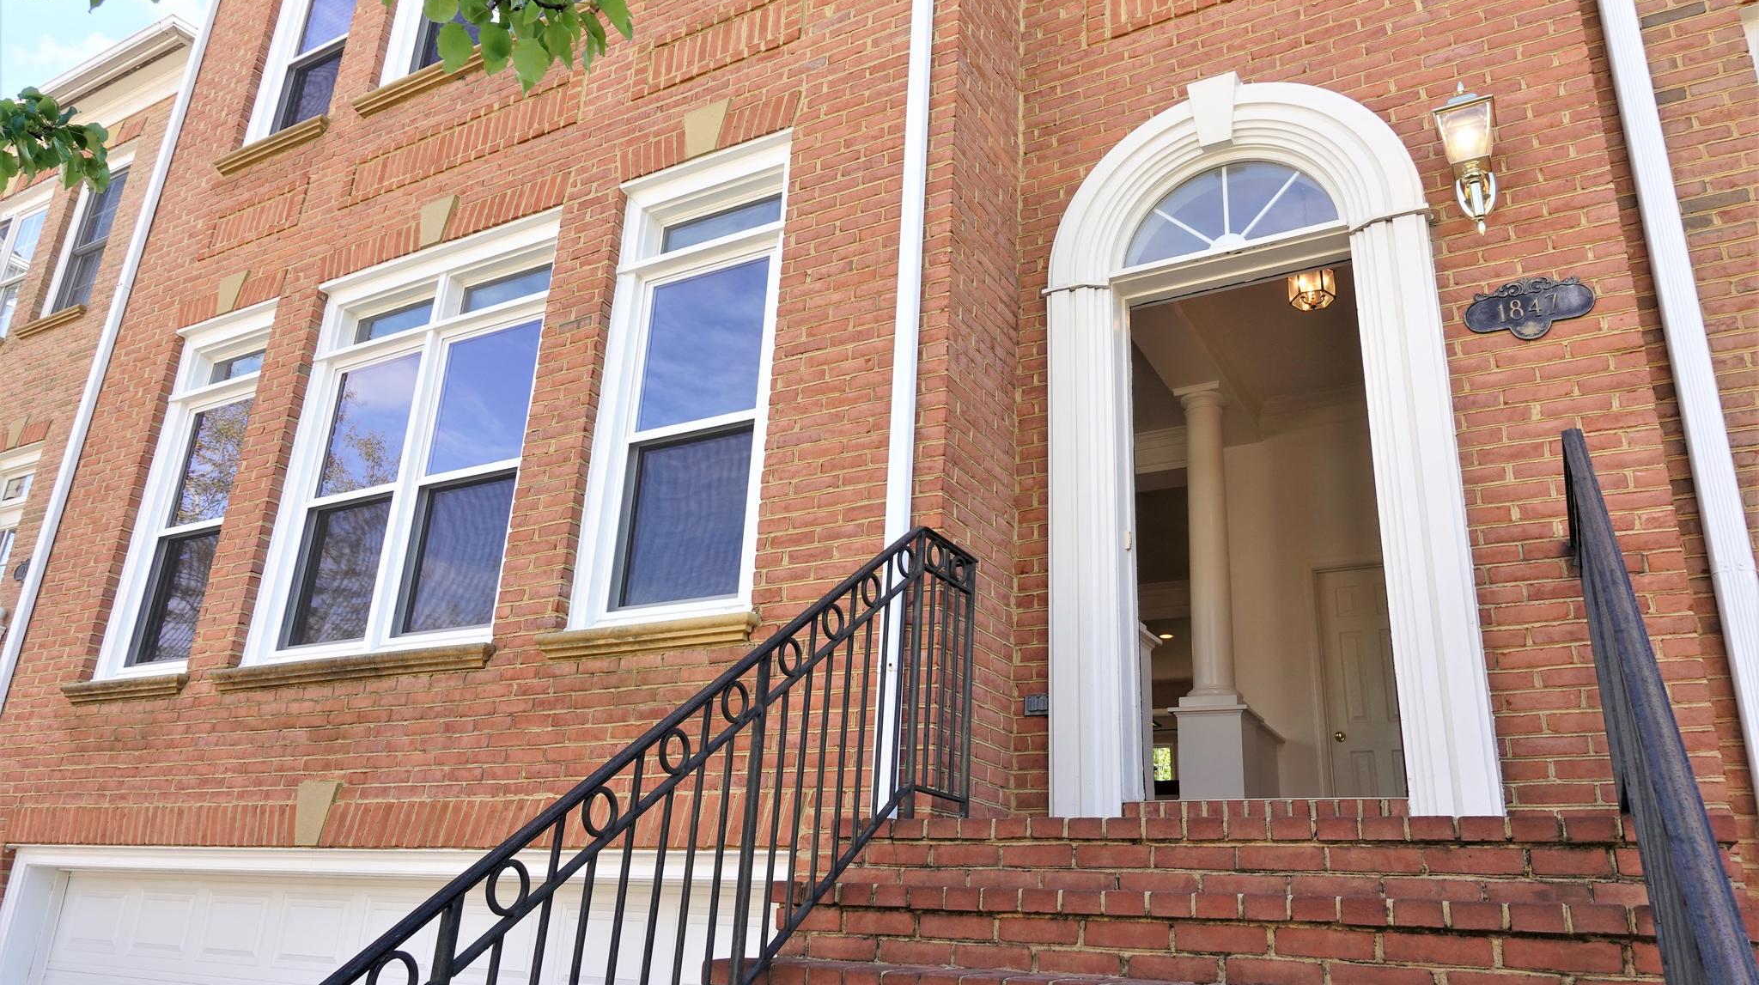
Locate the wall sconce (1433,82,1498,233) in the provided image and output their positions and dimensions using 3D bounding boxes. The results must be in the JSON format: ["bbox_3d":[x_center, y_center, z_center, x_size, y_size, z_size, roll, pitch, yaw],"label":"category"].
[{"bbox_3d":[2.066,-1.159,4.091,0.200,0.610,0.260,-9,-23,29],"label":"wall sconce"}]

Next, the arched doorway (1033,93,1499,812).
[{"bbox_3d":[1.315,-0.257,4.327,1.460,3.020,0.250,-9,-23,29],"label":"arched doorway"}]

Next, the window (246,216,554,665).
[{"bbox_3d":[-2.379,-0.256,5.947,1.860,2.190,0.150,-9,-23,29],"label":"window"}]

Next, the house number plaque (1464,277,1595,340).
[{"bbox_3d":[2.185,-0.623,3.949,0.390,0.235,0.025,-9,-23,29],"label":"house number plaque"}]

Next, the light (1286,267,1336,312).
[{"bbox_3d":[2.421,-1.176,6.569,0.240,0.310,0.240,-9,-23,29],"label":"light"}]

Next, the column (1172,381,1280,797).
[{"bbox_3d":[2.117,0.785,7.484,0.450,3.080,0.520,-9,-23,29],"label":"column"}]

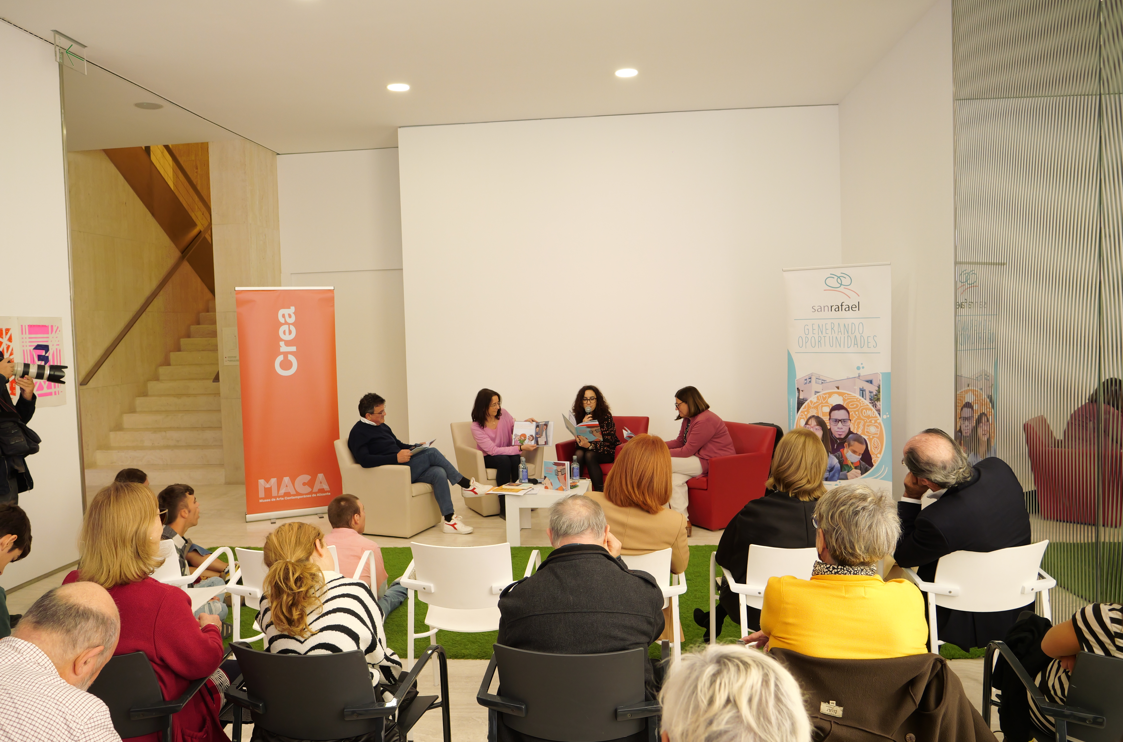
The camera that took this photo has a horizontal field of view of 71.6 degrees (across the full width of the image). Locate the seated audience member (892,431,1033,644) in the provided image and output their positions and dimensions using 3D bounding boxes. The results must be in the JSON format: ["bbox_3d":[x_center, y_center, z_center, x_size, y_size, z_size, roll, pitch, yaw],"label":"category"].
[{"bbox_3d":[1.515,0.799,3.262,0.600,1.200,0.860,-2,3,-4],"label":"seated audience member"}]

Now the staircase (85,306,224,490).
[{"bbox_3d":[-4.642,0.061,10.673,1.730,2.400,3.300,-1,3,6],"label":"staircase"}]

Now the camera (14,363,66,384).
[{"bbox_3d":[-3.138,-0.004,4.608,0.350,0.135,0.140,12,-6,-37],"label":"camera"}]

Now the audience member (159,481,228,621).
[{"bbox_3d":[-2.056,1.033,4.400,0.600,0.830,0.560,-4,4,-37],"label":"audience member"}]

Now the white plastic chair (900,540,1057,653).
[{"bbox_3d":[1.581,1.033,3.132,0.540,0.810,0.540,-1,3,3],"label":"white plastic chair"}]

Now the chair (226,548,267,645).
[{"bbox_3d":[-1.040,1.075,3.296,0.530,0.800,0.540,-2,3,4],"label":"chair"}]

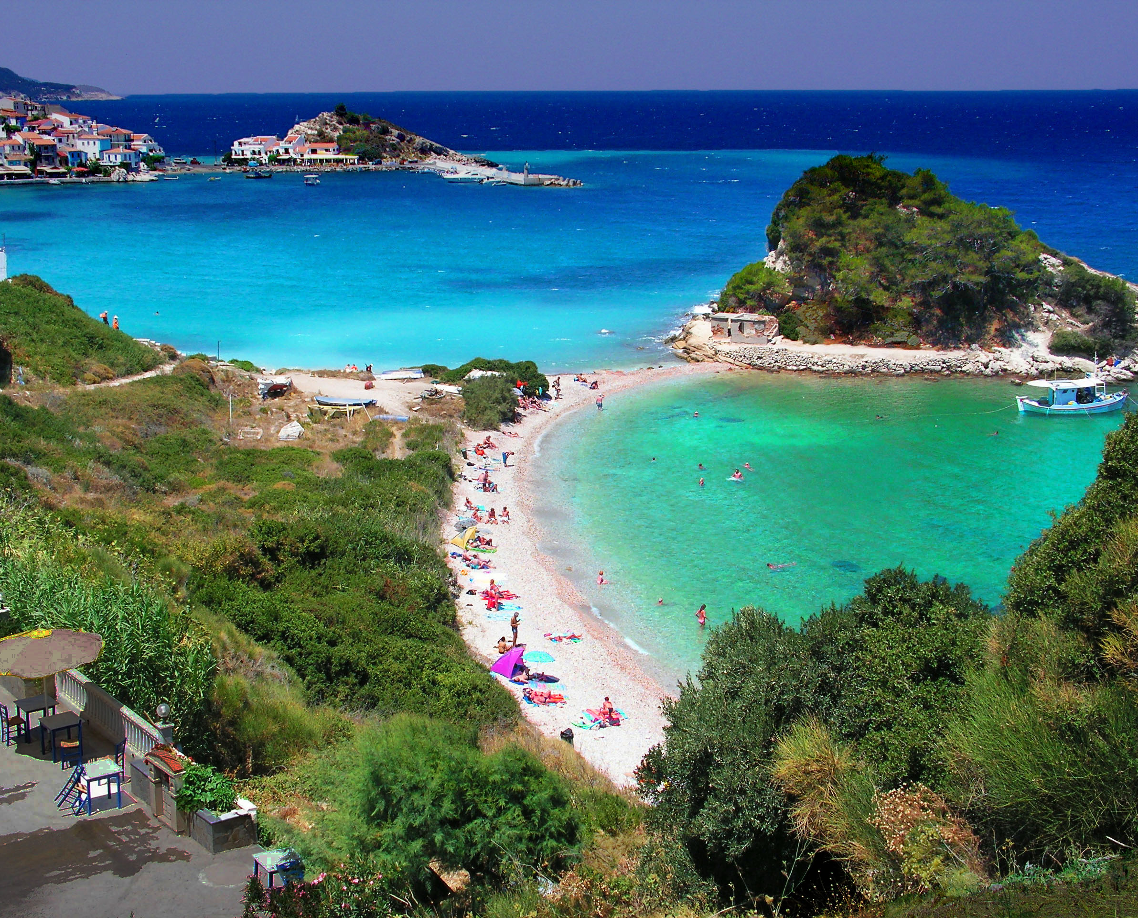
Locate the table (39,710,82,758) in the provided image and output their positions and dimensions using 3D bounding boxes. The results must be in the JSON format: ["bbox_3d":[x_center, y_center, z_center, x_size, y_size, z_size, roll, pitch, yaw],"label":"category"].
[{"bbox_3d":[-10.311,5.691,31.716,0.690,0.750,0.690,-11,17,-37],"label":"table"}]

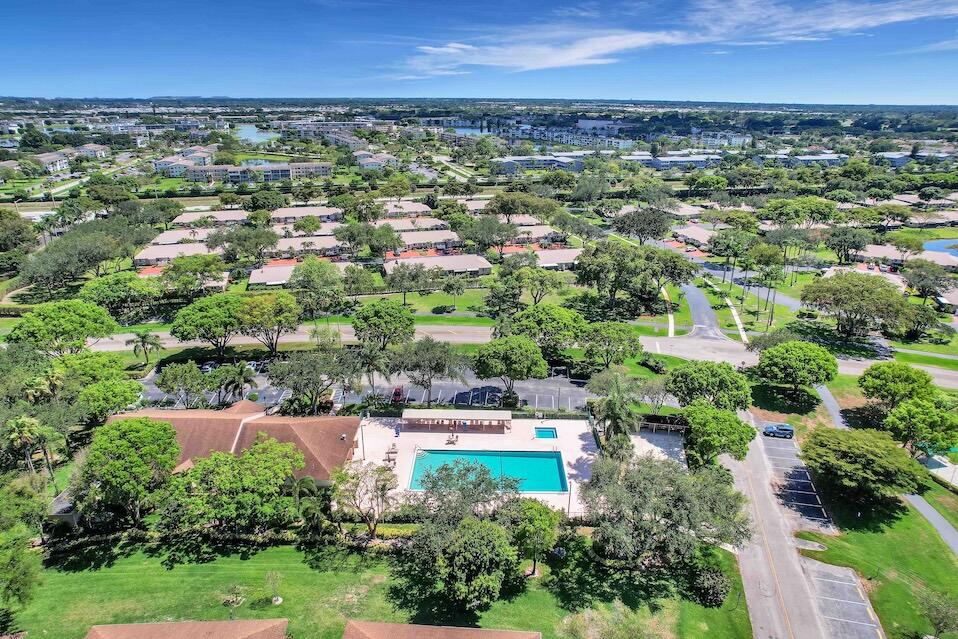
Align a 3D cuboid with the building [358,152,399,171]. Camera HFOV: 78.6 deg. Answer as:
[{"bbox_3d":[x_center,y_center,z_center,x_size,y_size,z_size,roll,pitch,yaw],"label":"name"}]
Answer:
[{"bbox_3d":[-79.240,-121.900,450.730,29.000,10.000,34.000,-6,22,-16],"label":"building"}]

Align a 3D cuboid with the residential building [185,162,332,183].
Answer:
[{"bbox_3d":[-155.660,-105.750,419.180,96.000,10.200,23.000,-6,22,-16],"label":"residential building"}]

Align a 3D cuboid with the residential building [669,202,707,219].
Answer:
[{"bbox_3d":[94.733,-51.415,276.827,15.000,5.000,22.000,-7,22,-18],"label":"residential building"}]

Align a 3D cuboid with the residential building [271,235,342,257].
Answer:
[{"bbox_3d":[-65.550,-28.640,224.760,31.560,5.200,15.000,-5,22,-15],"label":"residential building"}]

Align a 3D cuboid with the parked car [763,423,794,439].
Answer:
[{"bbox_3d":[53.330,19.910,104.240,4.600,1.660,1.850,3,21,8],"label":"parked car"}]

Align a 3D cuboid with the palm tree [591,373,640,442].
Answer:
[{"bbox_3d":[20.981,14.338,90.248,6.700,12.000,6.700,0,21,0],"label":"palm tree"}]

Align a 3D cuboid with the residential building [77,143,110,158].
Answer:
[{"bbox_3d":[-347.650,-152.890,528.820,26.000,10.500,22.000,-6,22,-16],"label":"residential building"}]

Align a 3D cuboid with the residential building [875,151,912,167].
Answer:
[{"bbox_3d":[367.706,-142.873,522.026,15.000,8.000,24.000,-8,22,-21],"label":"residential building"}]

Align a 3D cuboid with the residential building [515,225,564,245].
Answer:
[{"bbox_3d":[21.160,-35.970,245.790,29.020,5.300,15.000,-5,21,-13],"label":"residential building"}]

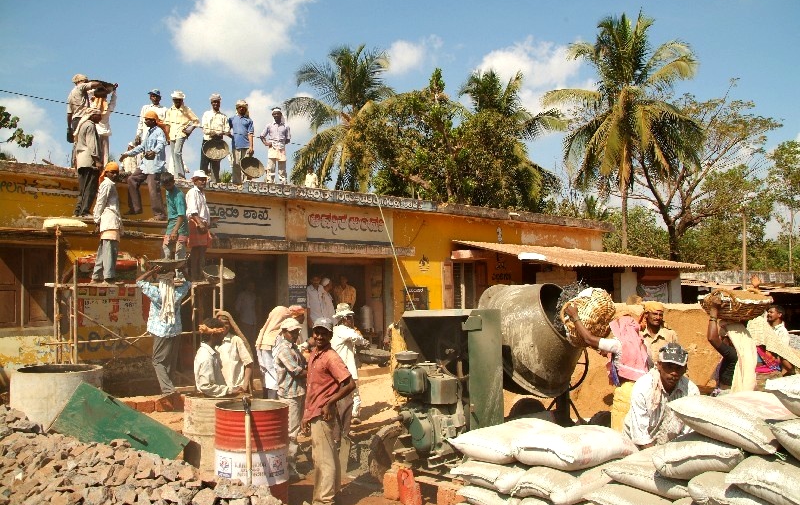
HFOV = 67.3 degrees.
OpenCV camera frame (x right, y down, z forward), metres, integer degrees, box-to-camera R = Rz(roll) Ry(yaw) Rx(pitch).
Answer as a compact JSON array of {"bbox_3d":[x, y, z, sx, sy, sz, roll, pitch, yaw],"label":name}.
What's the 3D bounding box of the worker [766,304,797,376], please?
[{"bbox_3d":[4.393,1.411,6.856,0.360,1.630,0.500,-2,-3,18],"label":"worker"}]

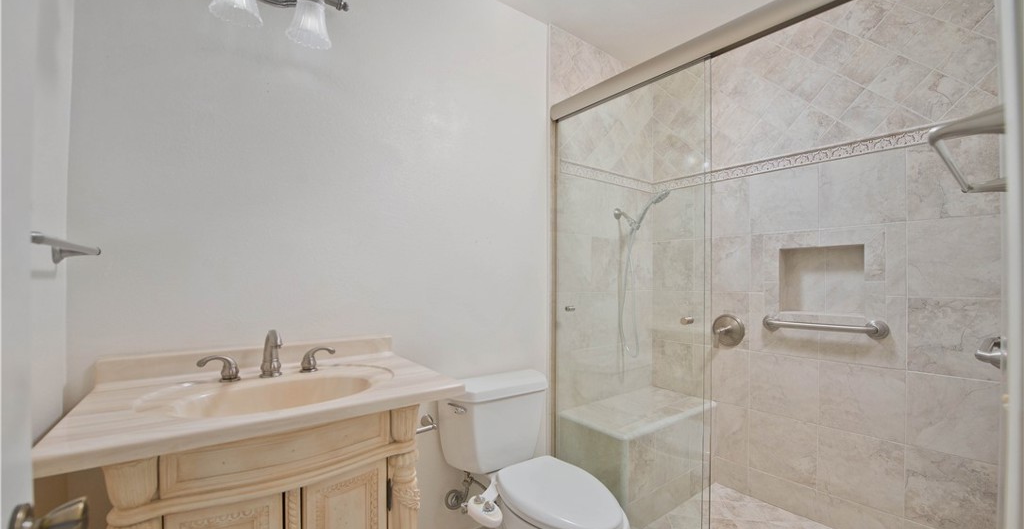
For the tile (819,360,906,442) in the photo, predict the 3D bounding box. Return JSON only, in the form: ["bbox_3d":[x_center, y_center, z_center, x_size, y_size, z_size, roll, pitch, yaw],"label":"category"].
[{"bbox_3d":[1.521,0.587,1.734,0.010,0.300,0.298,1,-1,-37],"label":"tile"}]

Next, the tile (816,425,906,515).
[{"bbox_3d":[1.557,0.918,1.789,0.010,0.305,0.303,1,-1,-43],"label":"tile"}]

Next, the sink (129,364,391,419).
[{"bbox_3d":[-0.615,0.393,1.055,0.555,0.145,0.355,1,-1,-37],"label":"sink"}]

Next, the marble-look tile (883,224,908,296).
[{"bbox_3d":[1.647,-0.019,1.707,0.010,0.308,0.063,1,-1,-43],"label":"marble-look tile"}]

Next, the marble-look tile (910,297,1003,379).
[{"bbox_3d":[1.754,0.291,1.586,0.010,0.308,0.255,1,-1,-43],"label":"marble-look tile"}]

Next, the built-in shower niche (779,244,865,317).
[{"bbox_3d":[1.468,0.079,1.883,0.088,0.317,0.322,1,-1,-37],"label":"built-in shower niche"}]

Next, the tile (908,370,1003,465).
[{"bbox_3d":[1.749,0.603,1.586,0.010,0.306,0.255,1,-1,-43],"label":"tile"}]

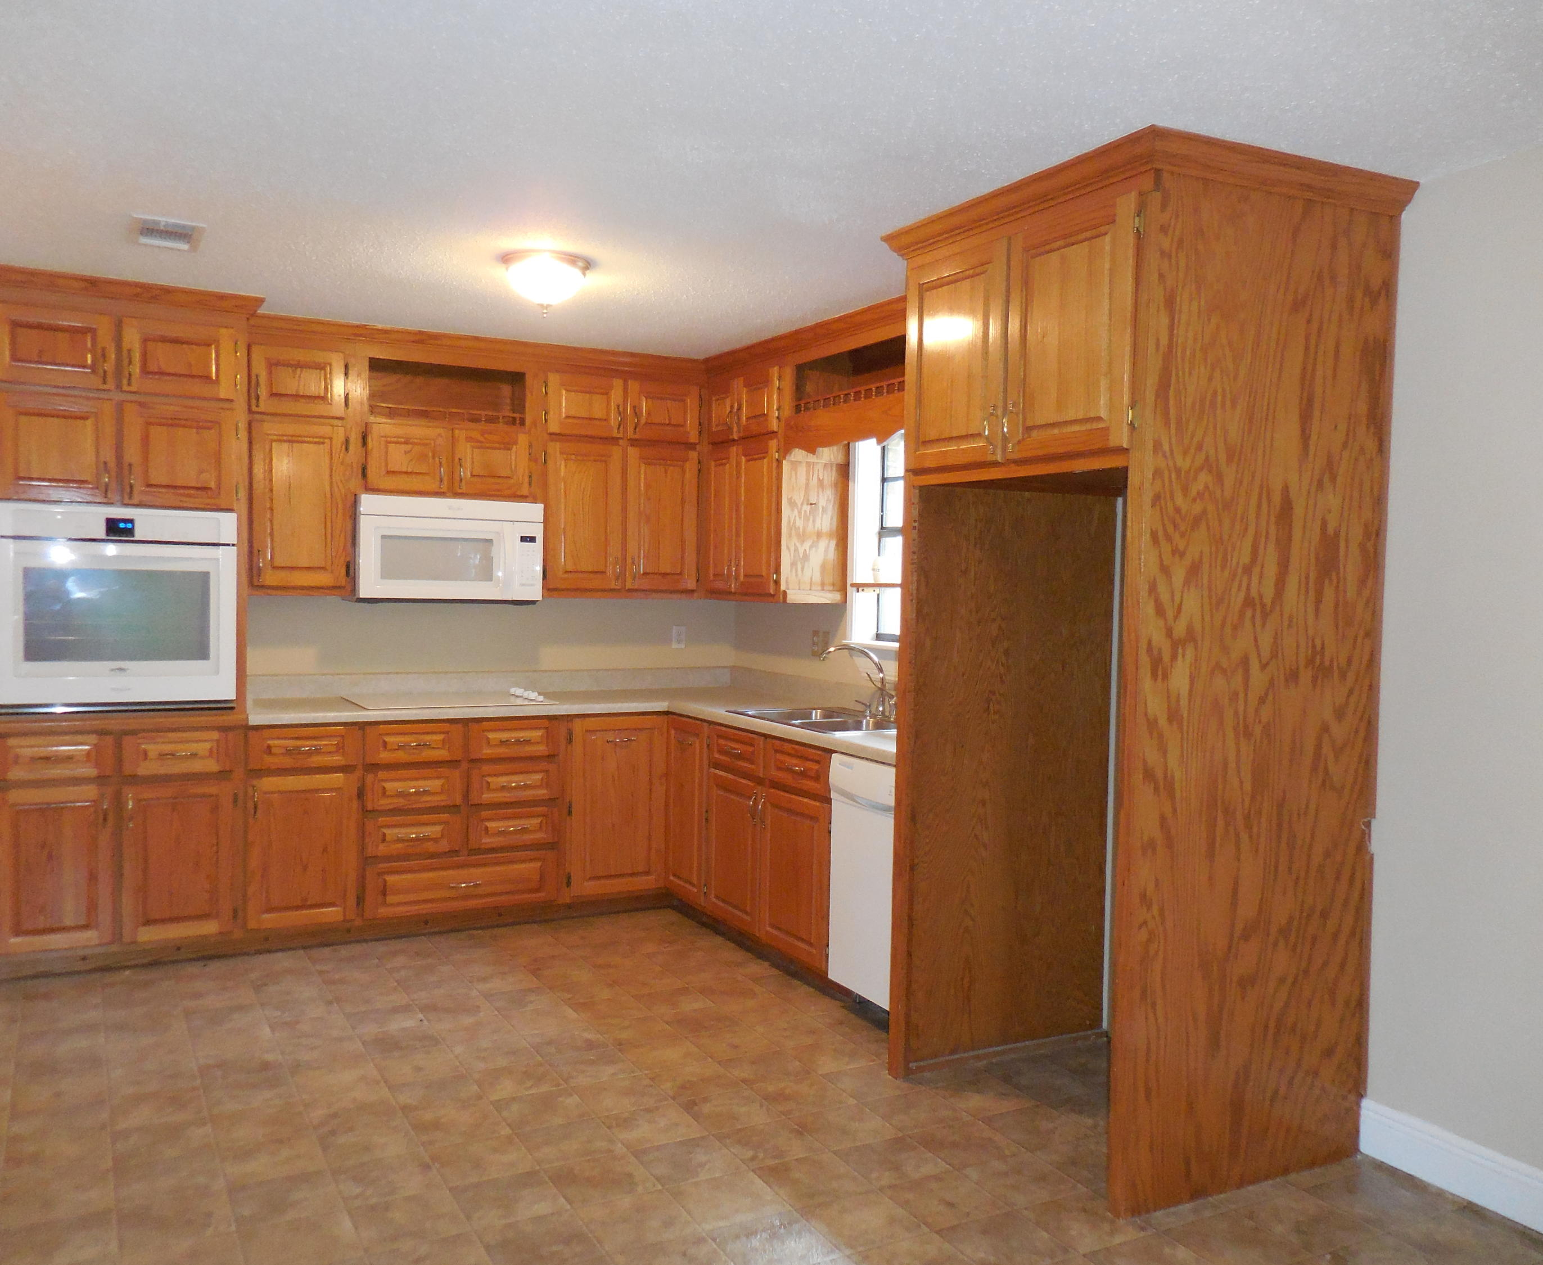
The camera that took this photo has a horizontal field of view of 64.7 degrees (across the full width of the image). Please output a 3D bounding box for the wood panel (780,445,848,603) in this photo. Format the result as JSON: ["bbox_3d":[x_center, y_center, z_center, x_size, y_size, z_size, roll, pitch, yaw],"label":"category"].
[{"bbox_3d":[0.176,-0.471,5.034,0.310,0.700,0.025,0,3,-30],"label":"wood panel"}]

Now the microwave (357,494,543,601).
[{"bbox_3d":[-1.395,-0.349,5.221,0.755,0.416,0.400,0,3,-24],"label":"microwave"}]

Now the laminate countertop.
[{"bbox_3d":[-0.647,0.354,4.428,2.212,0.045,2.449,0,3,-27],"label":"laminate countertop"}]

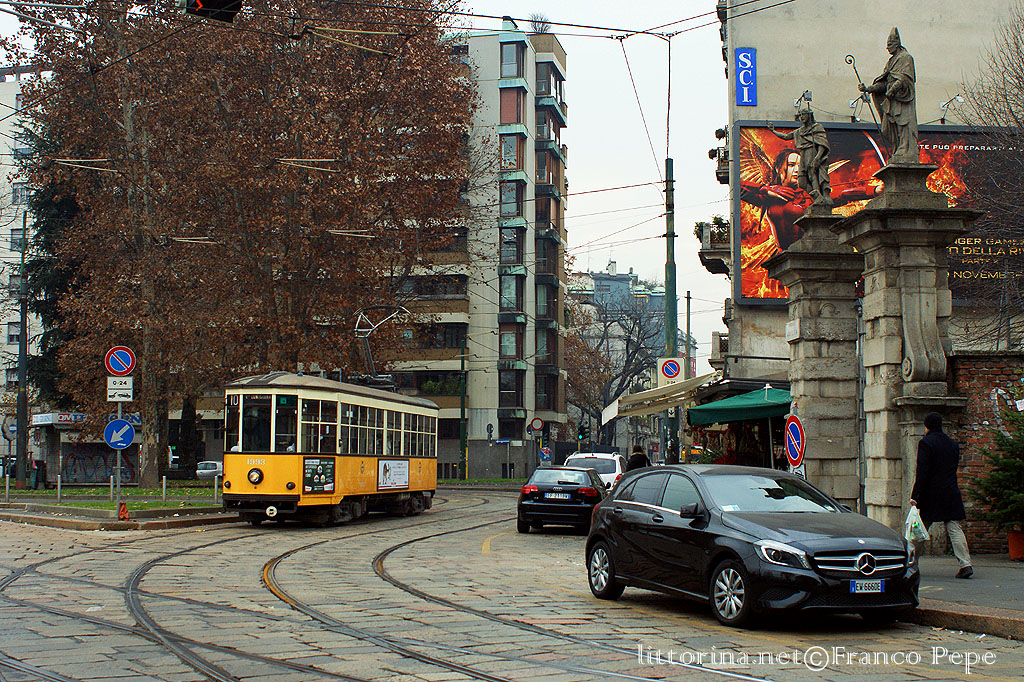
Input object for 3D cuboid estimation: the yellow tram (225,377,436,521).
[{"bbox_3d":[-4.753,3.134,36.800,2.350,3.750,13.700,-1,-6,11],"label":"yellow tram"}]

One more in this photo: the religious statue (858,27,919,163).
[{"bbox_3d":[5.683,-3.731,19.365,0.900,2.093,0.800,3,-6,-28],"label":"religious statue"}]

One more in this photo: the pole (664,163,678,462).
[{"bbox_3d":[3.529,-0.039,27.917,0.300,8.000,0.300,0,-5,0],"label":"pole"}]

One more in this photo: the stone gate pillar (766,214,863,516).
[{"bbox_3d":[5.351,0.568,22.154,1.620,5.536,1.650,1,-5,-5],"label":"stone gate pillar"}]

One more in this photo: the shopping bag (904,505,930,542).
[{"bbox_3d":[4.334,1.961,13.675,0.280,0.390,0.180,5,-7,-37],"label":"shopping bag"}]

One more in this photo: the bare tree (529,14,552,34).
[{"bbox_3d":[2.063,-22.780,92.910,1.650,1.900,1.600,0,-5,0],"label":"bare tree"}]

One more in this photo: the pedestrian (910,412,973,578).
[{"bbox_3d":[4.736,1.694,14.107,0.560,1.810,0.500,4,-6,-35],"label":"pedestrian"}]

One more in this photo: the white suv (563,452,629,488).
[{"bbox_3d":[2.225,4.086,36.041,1.840,1.770,4.550,0,-6,3],"label":"white suv"}]

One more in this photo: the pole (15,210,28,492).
[{"bbox_3d":[-18.667,0.361,48.693,0.360,10.584,0.360,0,-6,0],"label":"pole"}]

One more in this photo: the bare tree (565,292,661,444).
[{"bbox_3d":[5.485,2.816,70.066,6.000,11.039,6.000,0,-6,0],"label":"bare tree"}]

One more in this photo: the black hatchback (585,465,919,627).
[{"bbox_3d":[2.238,1.961,12.786,1.780,1.433,4.290,2,-6,-21],"label":"black hatchback"}]

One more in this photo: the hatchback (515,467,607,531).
[{"bbox_3d":[1.205,3.437,28.326,1.820,1.430,4.270,0,-5,7],"label":"hatchback"}]

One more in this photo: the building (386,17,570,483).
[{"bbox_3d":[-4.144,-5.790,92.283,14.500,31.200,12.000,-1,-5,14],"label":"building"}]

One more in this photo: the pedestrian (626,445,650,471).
[{"bbox_3d":[2.706,3.058,27.337,0.480,1.660,0.340,-1,-5,10],"label":"pedestrian"}]

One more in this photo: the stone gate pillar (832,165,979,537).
[{"bbox_3d":[5.745,0.239,18.585,1.660,5.516,1.700,1,-5,-5],"label":"stone gate pillar"}]

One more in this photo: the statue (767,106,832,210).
[{"bbox_3d":[5.196,-3.316,23.122,0.850,1.824,0.950,5,-7,-38],"label":"statue"}]

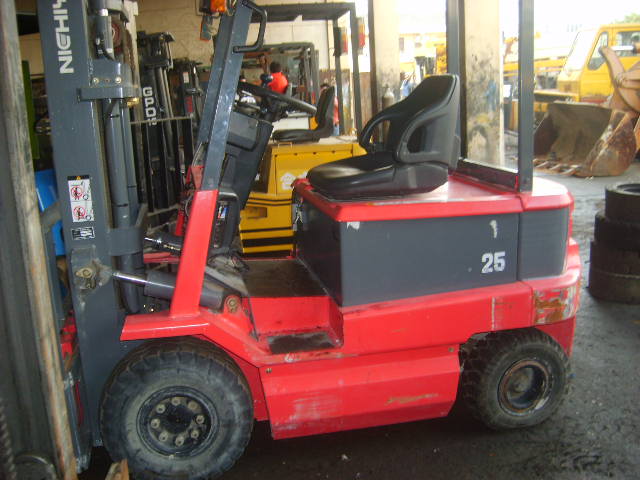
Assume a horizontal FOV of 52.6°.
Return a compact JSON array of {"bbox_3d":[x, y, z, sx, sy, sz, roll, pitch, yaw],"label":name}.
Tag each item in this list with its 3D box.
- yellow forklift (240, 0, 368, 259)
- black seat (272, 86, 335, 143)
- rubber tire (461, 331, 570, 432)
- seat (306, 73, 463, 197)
[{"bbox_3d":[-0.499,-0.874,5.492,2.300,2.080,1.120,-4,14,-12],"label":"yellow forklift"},{"bbox_3d":[-0.140,-1.065,5.557,0.550,0.460,0.480,-4,13,-7],"label":"black seat"},{"bbox_3d":[0.892,0.632,2.974,0.460,0.460,0.180,-5,13,-11],"label":"rubber tire"},{"bbox_3d":[0.284,-0.505,3.143,0.660,0.525,0.500,-5,13,-11],"label":"seat"}]

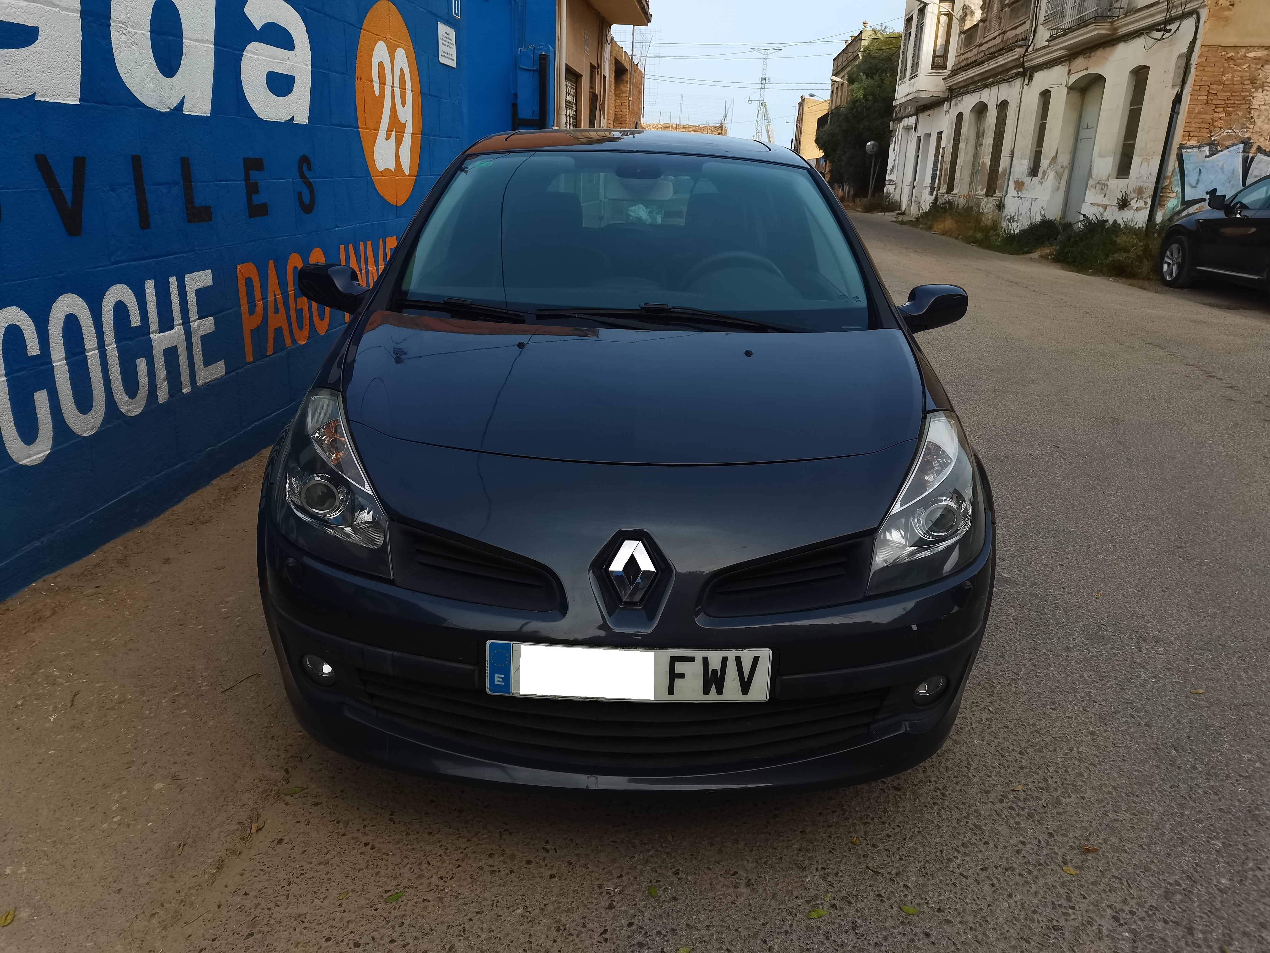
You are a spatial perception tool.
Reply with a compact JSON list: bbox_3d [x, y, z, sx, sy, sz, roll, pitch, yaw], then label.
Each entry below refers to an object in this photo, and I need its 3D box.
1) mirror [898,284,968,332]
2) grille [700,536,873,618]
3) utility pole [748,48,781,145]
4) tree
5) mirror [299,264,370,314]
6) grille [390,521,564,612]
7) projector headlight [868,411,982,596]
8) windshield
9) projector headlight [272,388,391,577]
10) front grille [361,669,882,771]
[{"bbox_3d":[0.902,-0.510,2.893,0.217,0.142,0.125,2,18,-1],"label":"mirror"},{"bbox_3d":[0.287,0.187,1.800,0.363,0.114,0.086,-3,19,-16],"label":"grille"},{"bbox_3d":[12.920,-37.391,98.085,3.224,12.261,0.900,2,18,0],"label":"utility pole"},{"bbox_3d":[8.892,-13.993,37.409,4.000,6.133,4.000,2,18,0],"label":"tree"},{"bbox_3d":[-0.904,-0.569,2.863,0.217,0.142,0.125,2,18,-1],"label":"mirror"},{"bbox_3d":[-0.299,0.168,1.790,0.363,0.114,0.086,7,19,14],"label":"grille"},{"bbox_3d":[0.601,0.036,2.047,0.350,0.250,0.460,0,19,-7],"label":"projector headlight"},{"bbox_3d":[0.004,-0.712,2.908,1.400,0.172,0.939,2,51,-1],"label":"windshield"},{"bbox_3d":[-0.610,-0.003,2.026,0.350,0.250,0.460,4,19,5],"label":"projector headlight"},{"bbox_3d":[-0.024,0.495,1.901,1.093,0.125,0.205,2,18,-1],"label":"front grille"}]

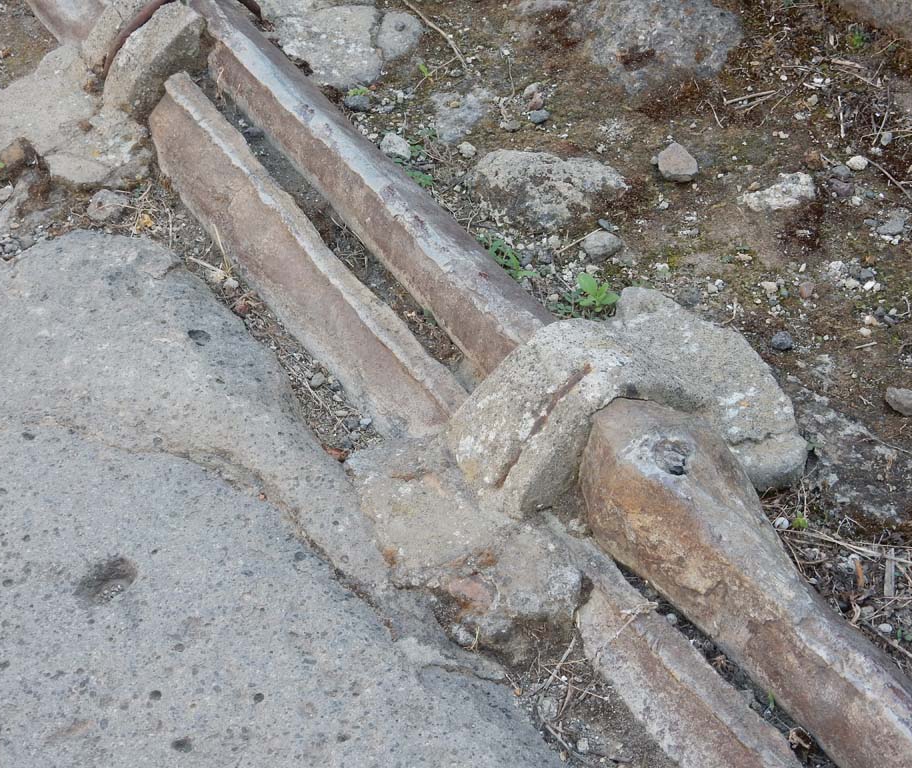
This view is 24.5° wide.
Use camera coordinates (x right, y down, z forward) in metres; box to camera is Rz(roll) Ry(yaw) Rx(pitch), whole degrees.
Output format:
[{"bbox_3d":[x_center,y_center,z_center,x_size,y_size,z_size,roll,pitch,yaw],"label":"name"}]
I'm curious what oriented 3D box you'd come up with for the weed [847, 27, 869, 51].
[{"bbox_3d":[0.605,-0.521,3.165,0.034,0.023,0.031,0,38,0],"label":"weed"}]

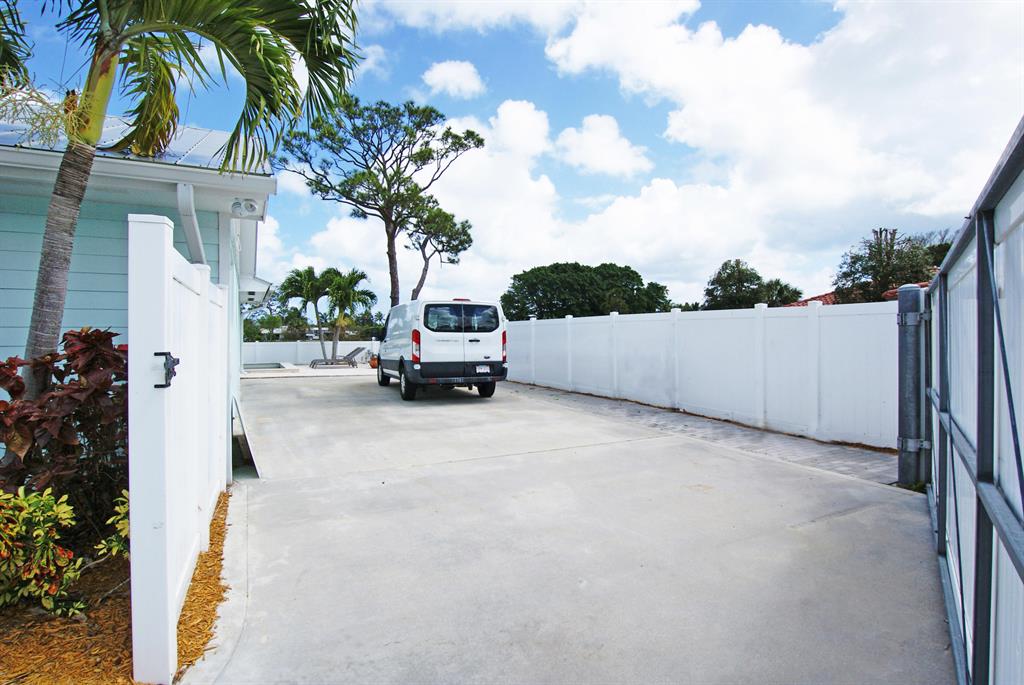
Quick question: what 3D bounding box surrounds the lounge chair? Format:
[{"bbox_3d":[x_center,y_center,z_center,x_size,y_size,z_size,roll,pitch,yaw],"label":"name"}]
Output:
[{"bbox_3d":[-7.180,0.631,18.800,2.000,0.880,0.750,0,1,-30],"label":"lounge chair"}]

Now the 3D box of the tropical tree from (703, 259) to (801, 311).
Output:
[{"bbox_3d":[17.347,-3.549,33.000,7.000,7.000,6.000,0,1,28],"label":"tropical tree"}]

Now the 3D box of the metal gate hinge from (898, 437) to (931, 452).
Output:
[{"bbox_3d":[3.905,0.990,4.420,0.250,0.115,0.190,0,1,41],"label":"metal gate hinge"}]

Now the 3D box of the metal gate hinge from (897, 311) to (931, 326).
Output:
[{"bbox_3d":[3.905,-0.228,4.420,0.250,0.115,0.190,0,1,41],"label":"metal gate hinge"}]

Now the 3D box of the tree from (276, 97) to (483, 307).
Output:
[{"bbox_3d":[-7.018,-6.023,24.500,10.300,14.200,9.500,0,0,-16],"label":"tree"}]

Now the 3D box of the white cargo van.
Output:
[{"bbox_3d":[-2.100,0.180,11.750,2.100,2.090,5.650,0,1,-24],"label":"white cargo van"}]

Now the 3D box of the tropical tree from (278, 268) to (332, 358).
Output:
[{"bbox_3d":[-9.427,-1.239,20.900,2.600,4.500,2.600,0,1,-24],"label":"tropical tree"}]

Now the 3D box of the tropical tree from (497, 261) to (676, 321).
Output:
[{"bbox_3d":[6.868,-3.411,42.000,15.000,8.300,11.000,0,0,9],"label":"tropical tree"}]

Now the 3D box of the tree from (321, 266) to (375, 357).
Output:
[{"bbox_3d":[-7.500,-1.193,20.900,2.600,4.450,2.600,0,0,-20],"label":"tree"}]

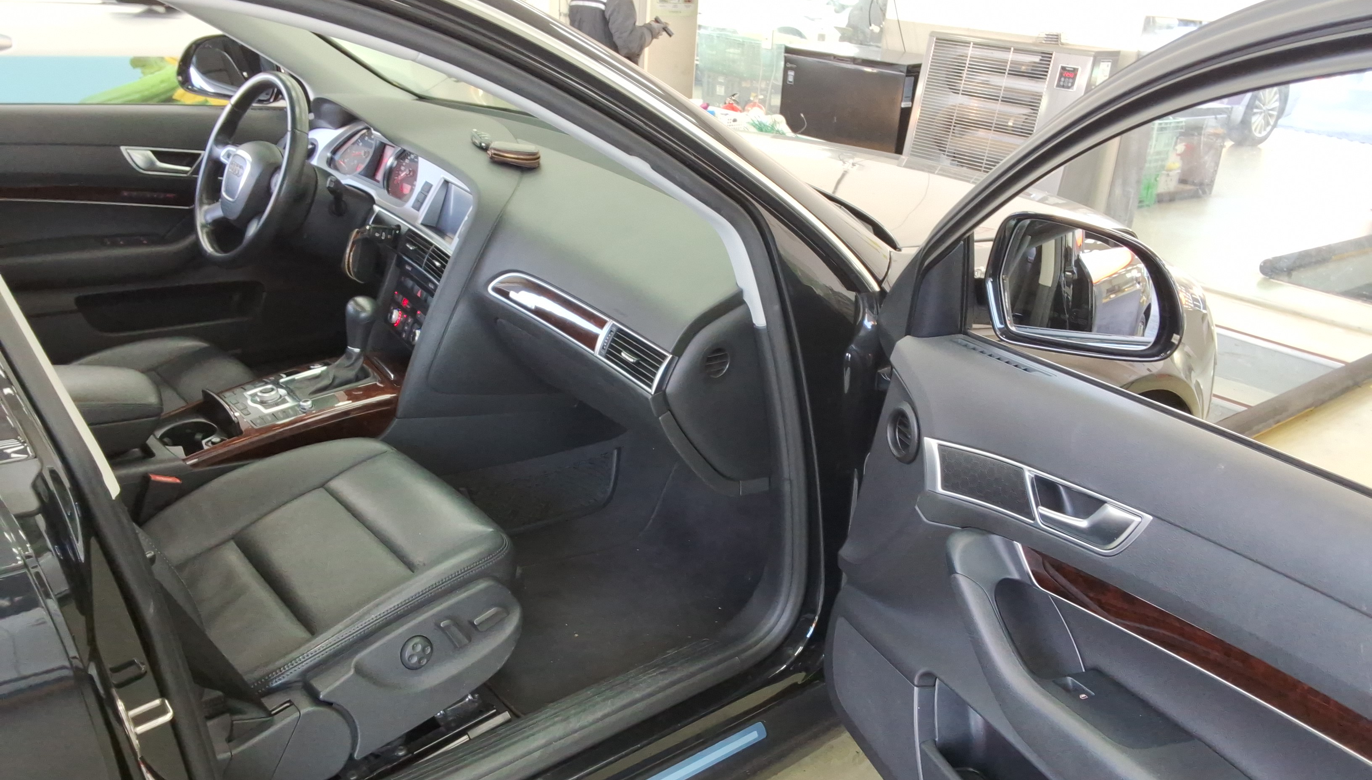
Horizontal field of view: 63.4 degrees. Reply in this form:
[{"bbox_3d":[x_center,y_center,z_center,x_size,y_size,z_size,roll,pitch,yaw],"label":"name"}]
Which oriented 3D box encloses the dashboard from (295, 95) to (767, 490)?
[{"bbox_3d":[-0.322,-0.272,2.140,0.470,0.450,1.430,-15,28,-38],"label":"dashboard"}]

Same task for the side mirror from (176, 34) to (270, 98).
[{"bbox_3d":[-1.059,-0.744,2.574,0.235,0.160,0.125,-5,23,-20],"label":"side mirror"}]

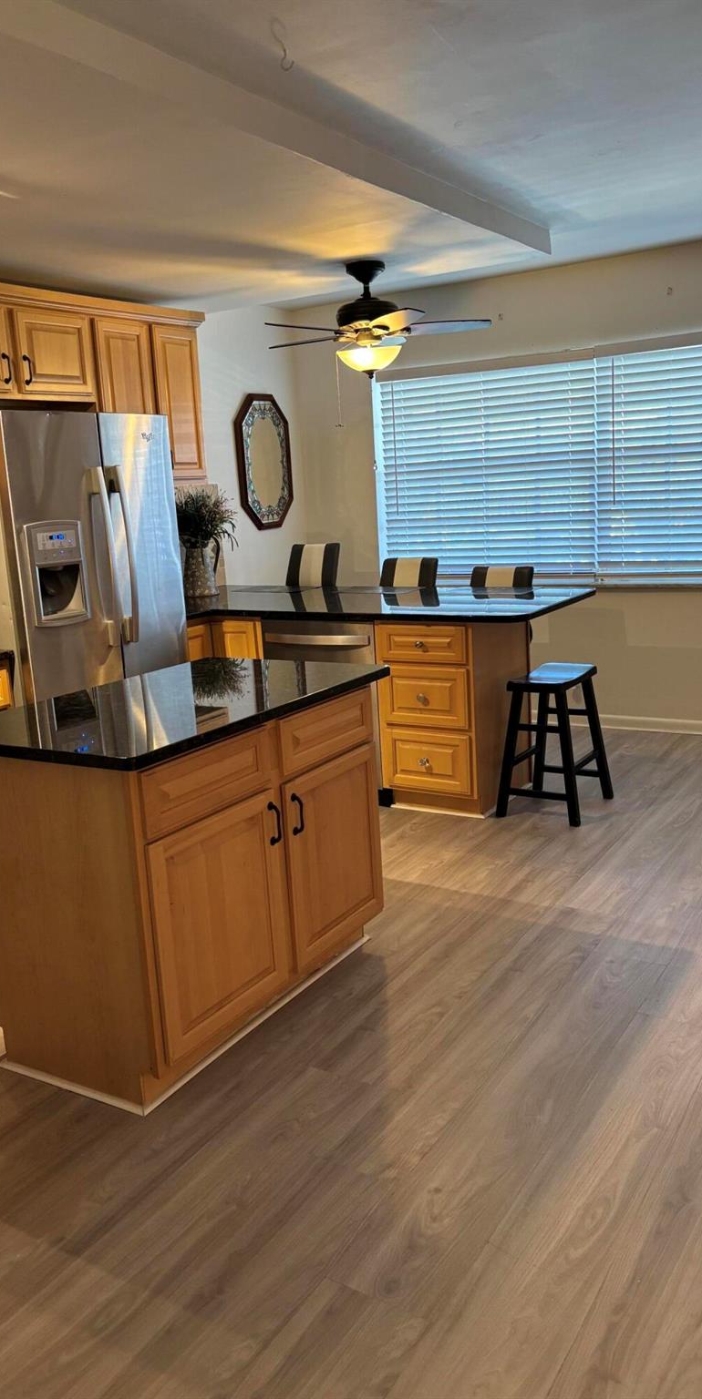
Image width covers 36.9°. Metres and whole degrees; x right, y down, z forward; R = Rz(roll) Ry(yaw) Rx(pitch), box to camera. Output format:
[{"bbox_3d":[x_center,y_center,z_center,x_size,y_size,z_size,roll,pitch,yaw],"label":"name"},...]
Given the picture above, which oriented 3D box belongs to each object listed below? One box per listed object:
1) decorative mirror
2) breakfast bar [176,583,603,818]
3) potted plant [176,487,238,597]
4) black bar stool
[{"bbox_3d":[-0.521,-1.462,6.484,0.030,0.815,0.535,4,14,33],"label":"decorative mirror"},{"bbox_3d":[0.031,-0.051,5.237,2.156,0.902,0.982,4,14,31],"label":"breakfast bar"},{"bbox_3d":[-0.820,-0.861,5.770,0.352,0.596,0.362,-3,12,1],"label":"potted plant"},{"bbox_3d":[0.896,0.175,4.563,0.362,0.609,0.463,4,14,33],"label":"black bar stool"}]

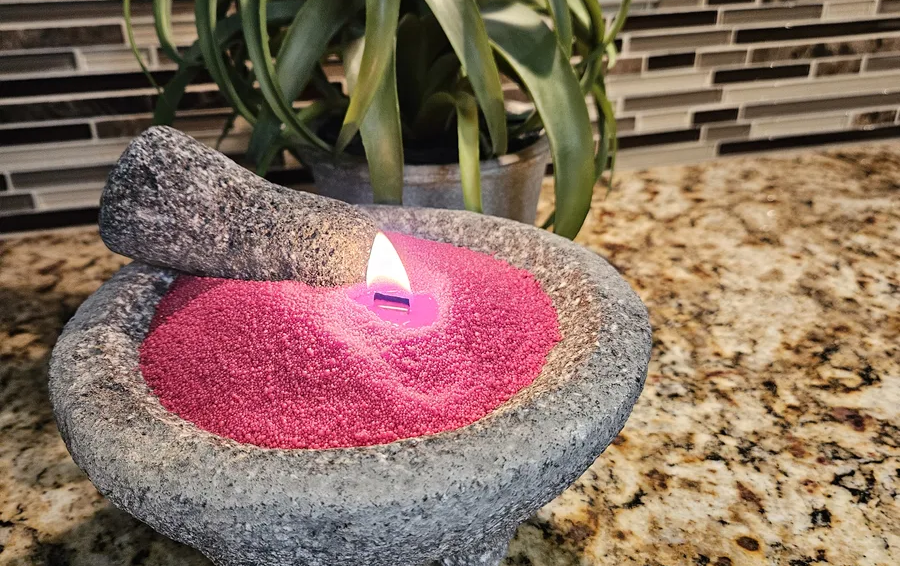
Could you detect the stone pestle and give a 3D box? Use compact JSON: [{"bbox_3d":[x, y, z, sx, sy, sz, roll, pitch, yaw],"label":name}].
[{"bbox_3d":[-0.076,-0.023,0.293,0.104,0.046,0.046,11,0,-7],"label":"stone pestle"}]

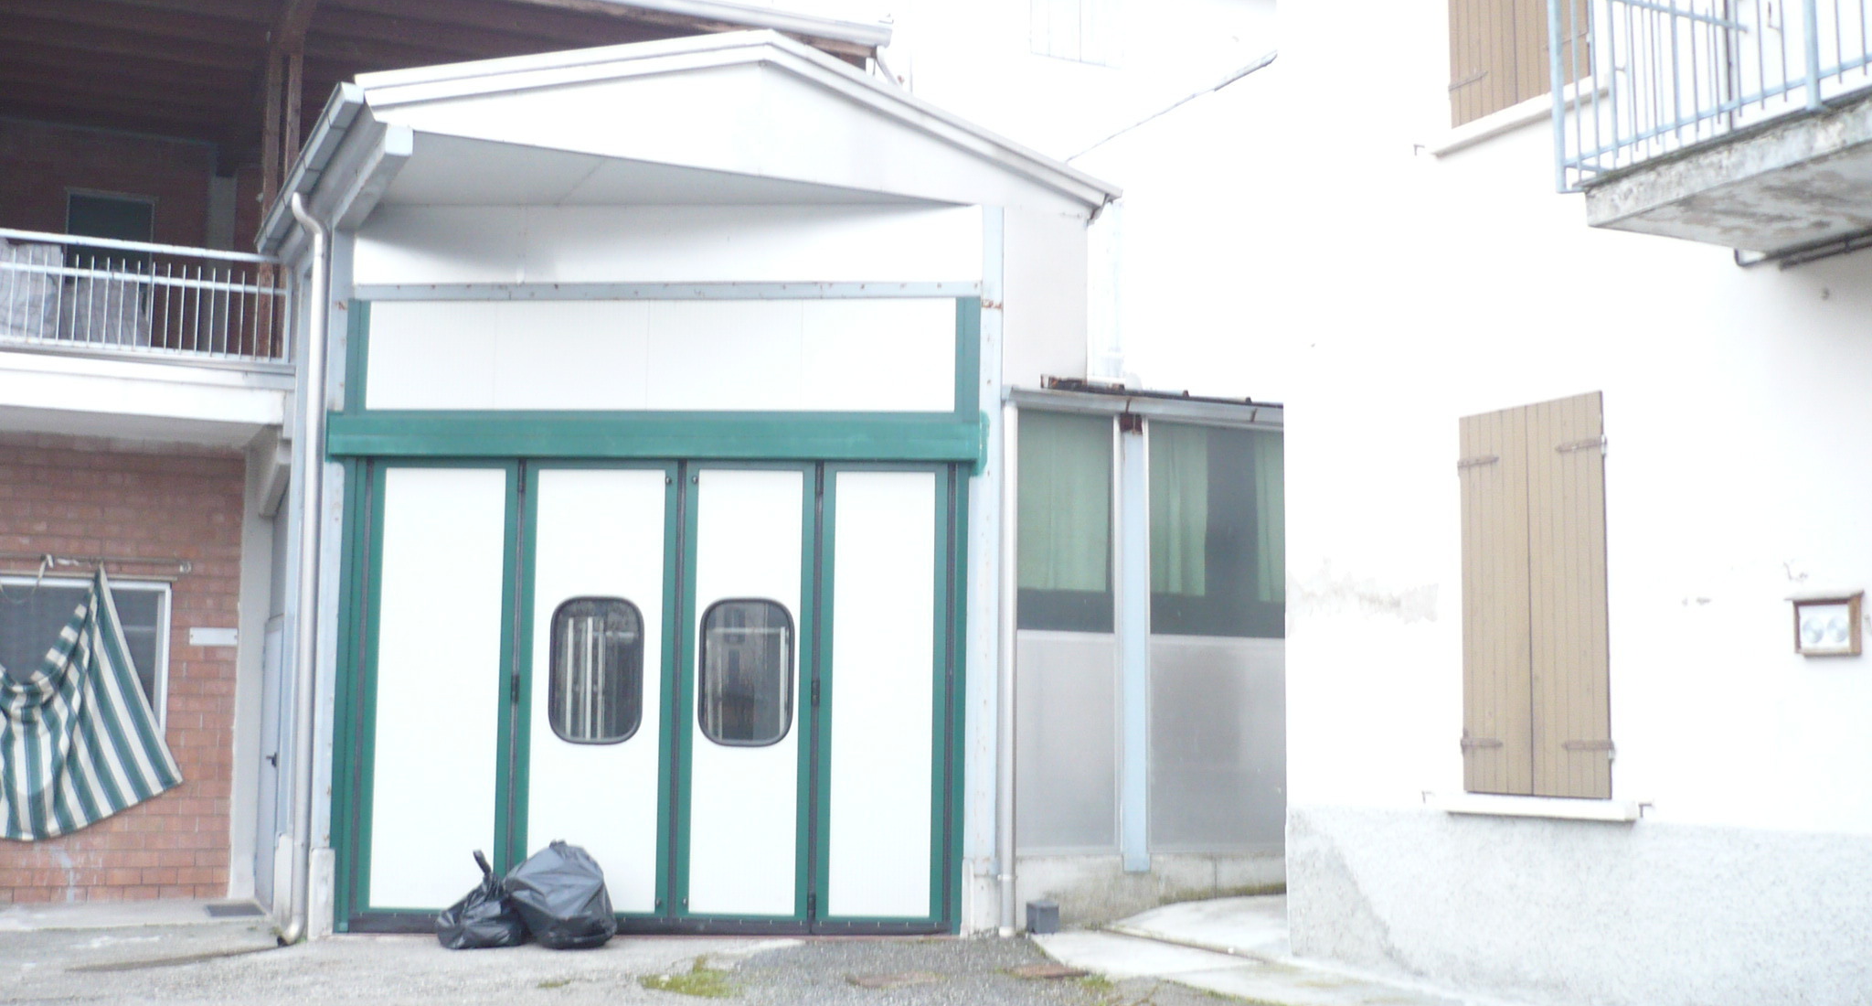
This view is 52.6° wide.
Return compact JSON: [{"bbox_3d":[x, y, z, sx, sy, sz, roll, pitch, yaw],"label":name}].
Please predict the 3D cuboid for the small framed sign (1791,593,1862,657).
[{"bbox_3d":[3.486,0.480,7.395,0.090,0.245,0.278,4,-7,-26],"label":"small framed sign"}]

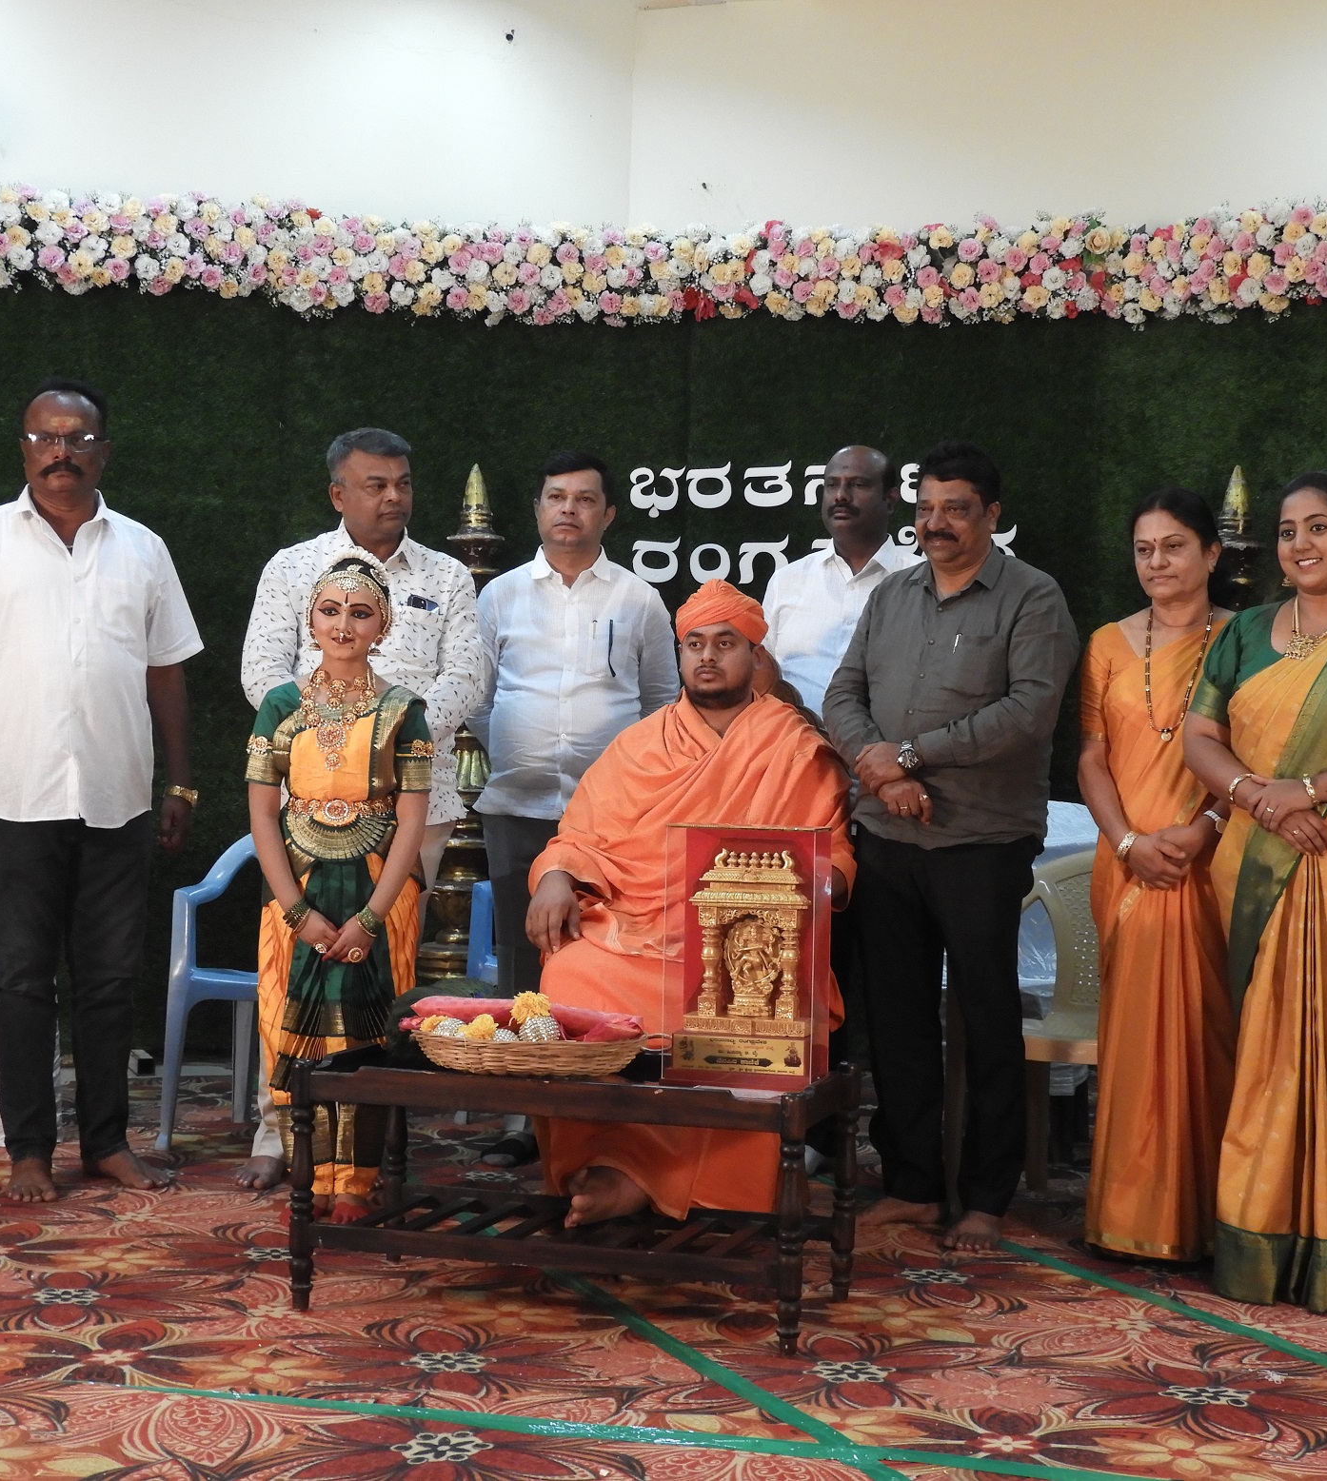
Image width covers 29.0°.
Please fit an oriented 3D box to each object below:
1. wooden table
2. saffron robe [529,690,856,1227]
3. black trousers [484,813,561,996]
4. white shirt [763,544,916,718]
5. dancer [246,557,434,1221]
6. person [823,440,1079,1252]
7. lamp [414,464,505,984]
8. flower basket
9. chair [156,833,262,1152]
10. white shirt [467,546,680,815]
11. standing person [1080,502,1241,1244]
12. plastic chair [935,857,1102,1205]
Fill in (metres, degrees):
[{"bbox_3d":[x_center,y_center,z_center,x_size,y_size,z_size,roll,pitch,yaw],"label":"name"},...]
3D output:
[{"bbox_3d":[-0.158,0.823,4.766,0.965,0.458,0.449,2,2,16],"label":"wooden table"},{"bbox_3d":[0.069,0.449,5.772,0.700,1.096,0.740,2,2,16],"label":"saffron robe"},{"bbox_3d":[-0.244,0.457,6.178,0.380,1.000,0.280,1,3,0],"label":"black trousers"},{"bbox_3d":[0.441,-0.134,6.100,0.500,0.700,0.300,1,3,9],"label":"white shirt"},{"bbox_3d":[-0.695,0.309,5.522,0.390,1.402,0.310,1,2,2],"label":"dancer"},{"bbox_3d":[0.608,0.206,5.396,0.510,1.660,0.360,2,3,21],"label":"person"},{"bbox_3d":[-0.506,0.117,6.763,0.400,1.680,0.400,1,3,0],"label":"lamp"},{"bbox_3d":[-0.255,0.547,4.801,0.410,0.110,0.320,1,3,18],"label":"flower basket"},{"bbox_3d":[-0.875,0.565,6.334,0.560,0.830,0.550,1,3,16],"label":"chair"},{"bbox_3d":[-0.219,-0.132,6.151,0.510,0.670,0.310,1,3,0],"label":"white shirt"},{"bbox_3d":[1.039,0.269,5.328,0.420,1.574,0.340,2,3,27],"label":"standing person"},{"bbox_3d":[0.966,0.637,5.768,0.550,0.800,0.550,2,2,22],"label":"plastic chair"}]

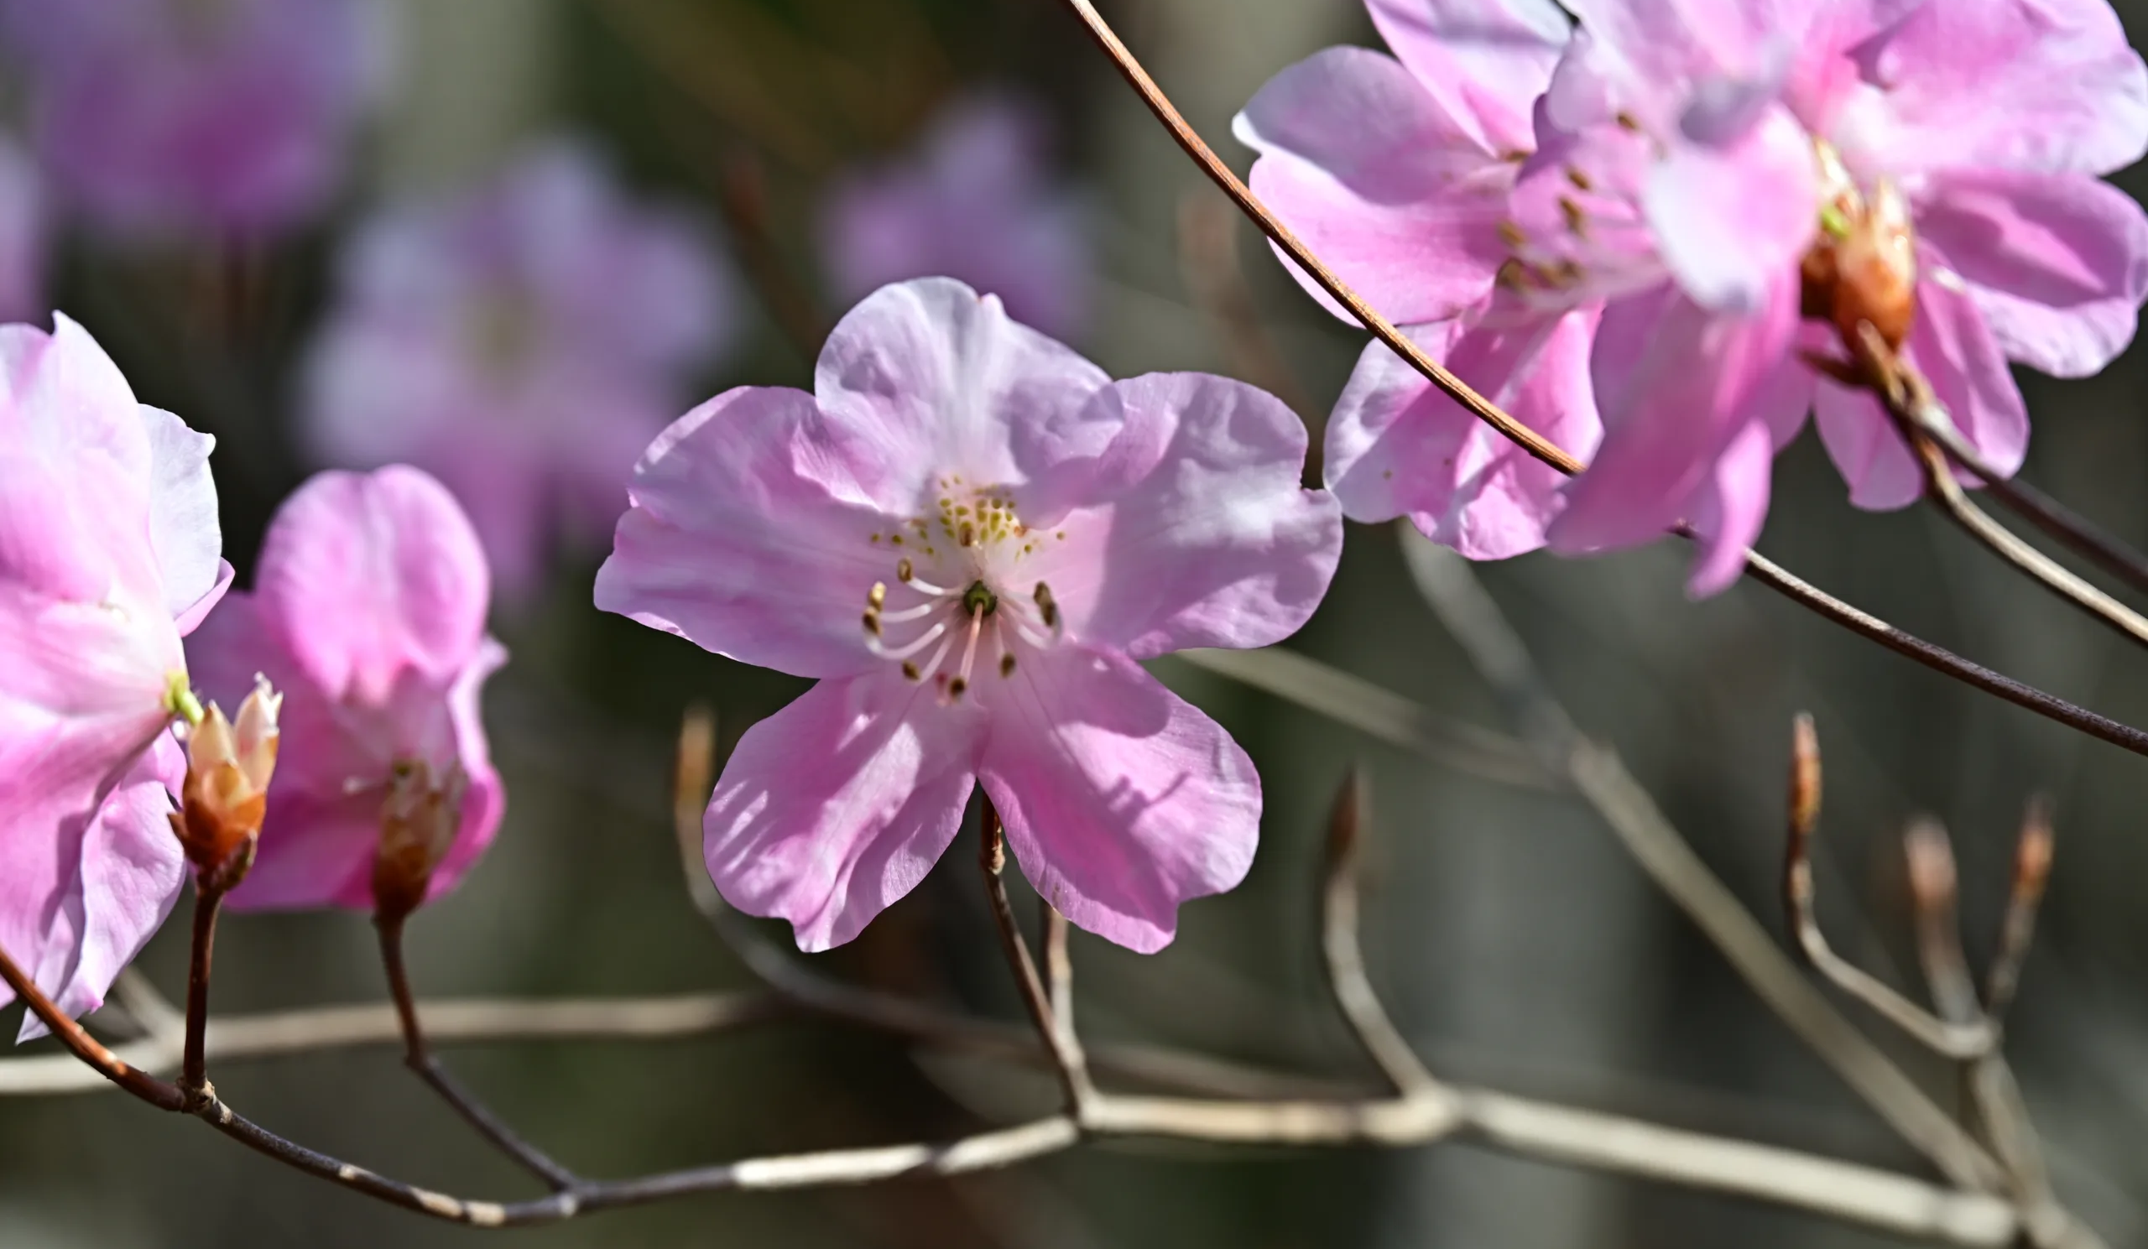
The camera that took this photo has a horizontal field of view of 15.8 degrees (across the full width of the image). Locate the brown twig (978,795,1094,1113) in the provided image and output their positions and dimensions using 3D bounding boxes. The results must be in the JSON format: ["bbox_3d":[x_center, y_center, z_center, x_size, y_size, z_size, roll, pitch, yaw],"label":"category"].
[{"bbox_3d":[-0.003,0.025,0.588,0.007,0.024,0.008,-11,-3,0],"label":"brown twig"}]

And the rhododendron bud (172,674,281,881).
[{"bbox_3d":[-0.062,0.012,0.567,0.008,0.015,0.008,7,0,0],"label":"rhododendron bud"}]

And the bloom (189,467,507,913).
[{"bbox_3d":[-0.055,0.005,0.592,0.025,0.034,0.028,0,0,-21],"label":"bloom"}]

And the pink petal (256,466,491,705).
[{"bbox_3d":[-0.053,-0.003,0.582,0.018,0.018,0.008,0,0,0],"label":"pink petal"}]

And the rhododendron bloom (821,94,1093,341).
[{"bbox_3d":[-0.014,-0.048,0.950,0.034,0.035,0.028,0,0,6],"label":"rhododendron bloom"}]

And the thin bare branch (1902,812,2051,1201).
[{"bbox_3d":[0.072,0.031,0.620,0.012,0.030,0.011,0,0,0],"label":"thin bare branch"}]

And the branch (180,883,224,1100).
[{"bbox_3d":[-0.064,0.027,0.567,0.003,0.016,0.003,2,0,0],"label":"branch"}]

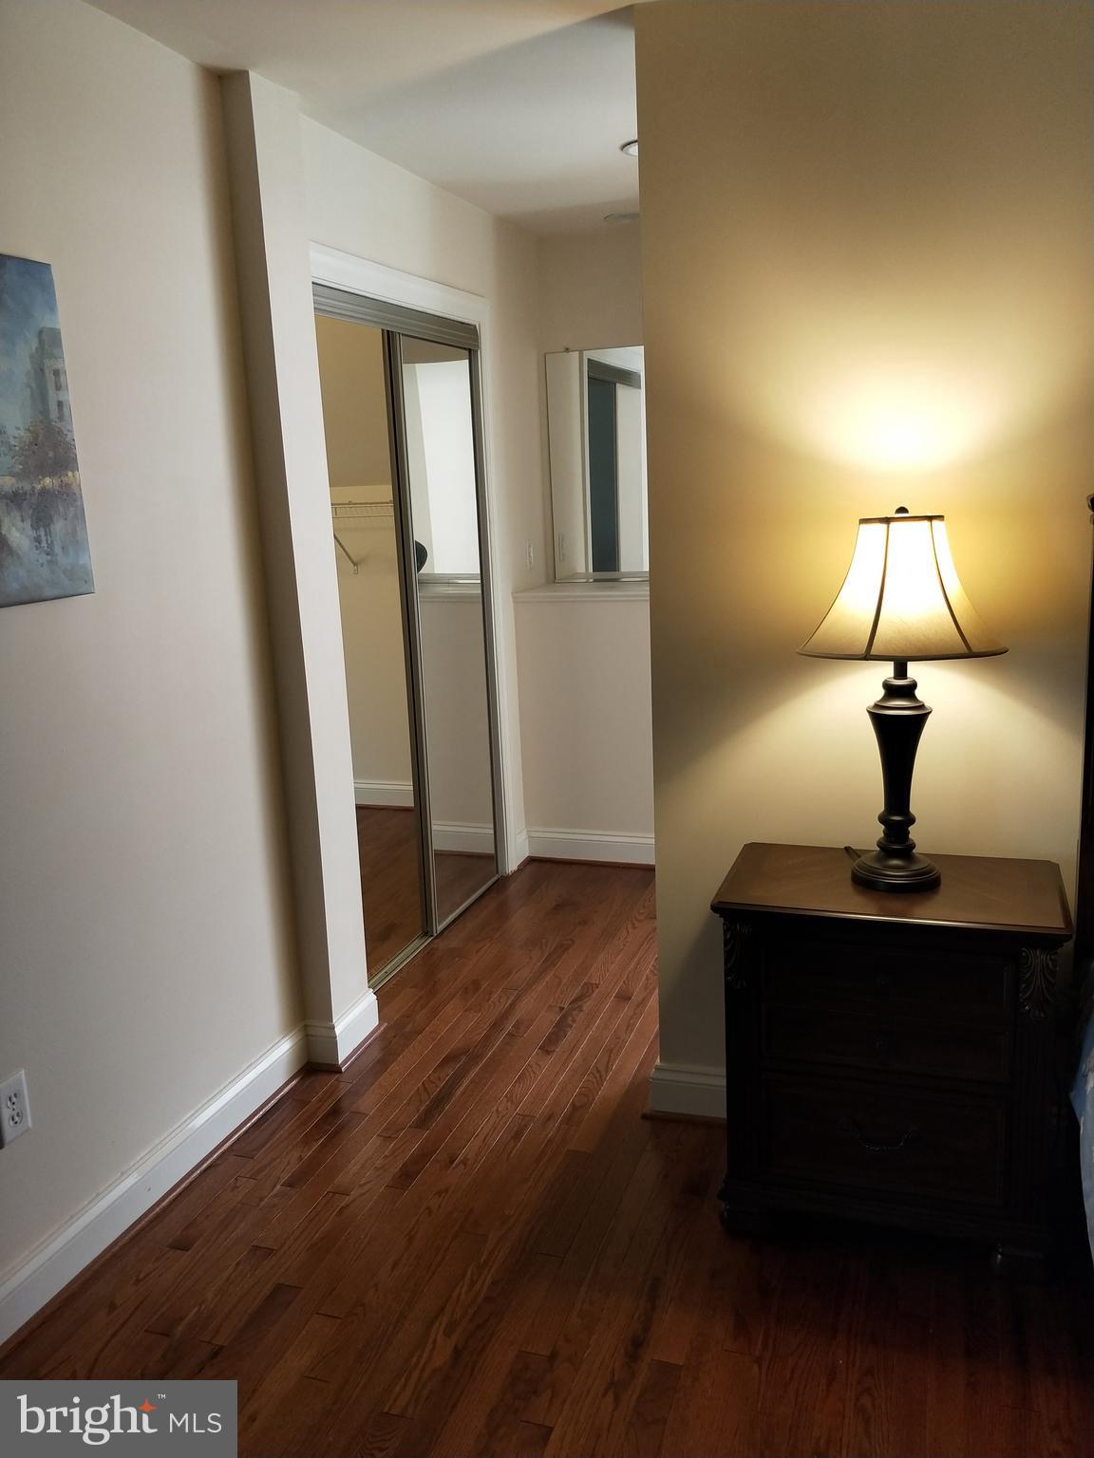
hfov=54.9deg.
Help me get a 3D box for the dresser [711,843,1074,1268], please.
[{"bbox_3d":[0.700,0.661,2.185,0.635,0.724,0.390,2,13,18],"label":"dresser"}]

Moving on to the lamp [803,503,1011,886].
[{"bbox_3d":[0.692,-0.055,2.066,0.400,0.725,0.400,2,13,18],"label":"lamp"}]

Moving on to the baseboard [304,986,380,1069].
[{"bbox_3d":[-0.575,0.835,2.986,0.091,0.130,0.234,2,13,20],"label":"baseboard"}]

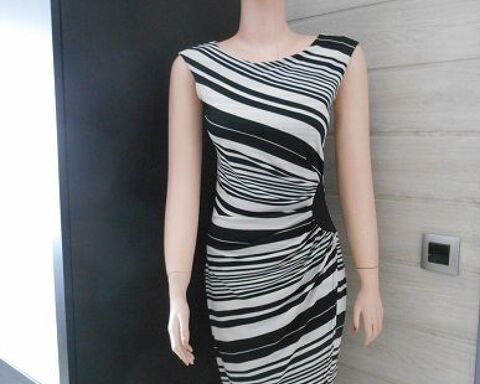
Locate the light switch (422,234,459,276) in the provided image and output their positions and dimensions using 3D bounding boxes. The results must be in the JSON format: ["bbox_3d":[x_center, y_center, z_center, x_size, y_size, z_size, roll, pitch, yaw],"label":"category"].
[{"bbox_3d":[0.449,0.138,1.077,0.082,0.083,0.012,5,8,40],"label":"light switch"}]

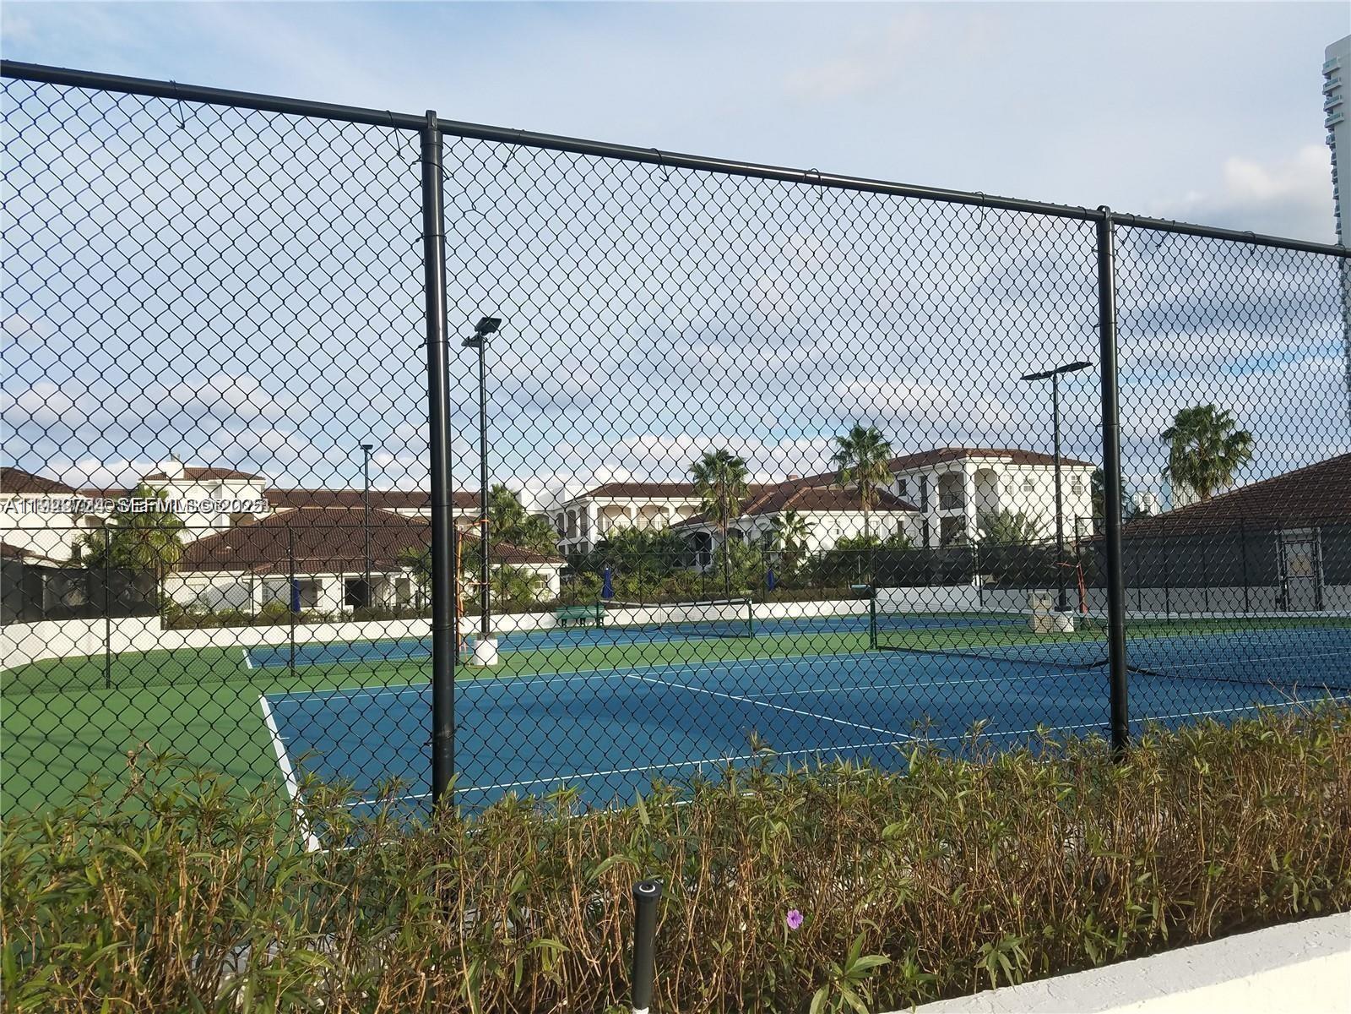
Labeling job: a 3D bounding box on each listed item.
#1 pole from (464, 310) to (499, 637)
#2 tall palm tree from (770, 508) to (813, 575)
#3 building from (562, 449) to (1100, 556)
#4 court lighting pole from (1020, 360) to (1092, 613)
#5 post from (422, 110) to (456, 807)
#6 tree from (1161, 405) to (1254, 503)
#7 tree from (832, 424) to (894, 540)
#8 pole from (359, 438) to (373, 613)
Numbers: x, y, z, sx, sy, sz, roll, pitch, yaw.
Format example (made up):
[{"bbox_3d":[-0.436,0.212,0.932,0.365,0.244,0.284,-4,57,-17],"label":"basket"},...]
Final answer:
[{"bbox_3d":[-4.016,-0.531,21.196,0.420,6.550,2.000,0,-5,-23],"label":"pole"},{"bbox_3d":[5.370,2.270,46.957,2.000,4.300,2.000,0,-5,-23],"label":"tall palm tree"},{"bbox_3d":[9.911,2.723,94.051,35.000,11.600,38.000,0,-5,-23],"label":"building"},{"bbox_3d":[10.390,-0.505,27.396,0.420,6.650,2.250,0,-5,-23],"label":"court lighting pole"},{"bbox_3d":[-0.794,0.167,3.428,0.080,3.060,0.080,0,-5,-23],"label":"post"},{"bbox_3d":[25.256,-0.351,47.831,4.400,8.900,4.400,0,-5,-23],"label":"tree"},{"bbox_3d":[9.081,0.313,48.437,3.000,8.400,3.000,0,-5,-23],"label":"tree"},{"bbox_3d":[-11.594,0.956,38.179,0.420,6.650,1.800,0,-5,-23],"label":"pole"}]

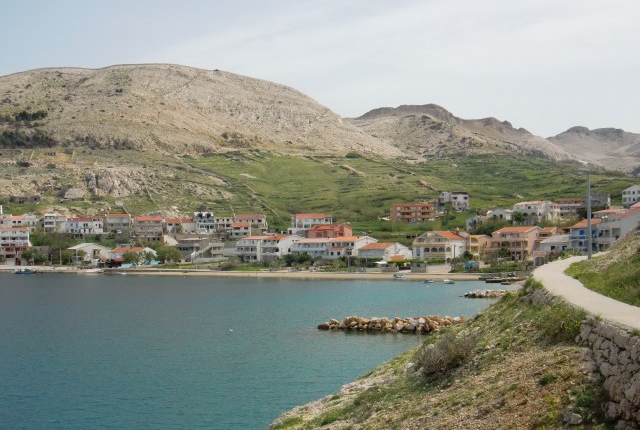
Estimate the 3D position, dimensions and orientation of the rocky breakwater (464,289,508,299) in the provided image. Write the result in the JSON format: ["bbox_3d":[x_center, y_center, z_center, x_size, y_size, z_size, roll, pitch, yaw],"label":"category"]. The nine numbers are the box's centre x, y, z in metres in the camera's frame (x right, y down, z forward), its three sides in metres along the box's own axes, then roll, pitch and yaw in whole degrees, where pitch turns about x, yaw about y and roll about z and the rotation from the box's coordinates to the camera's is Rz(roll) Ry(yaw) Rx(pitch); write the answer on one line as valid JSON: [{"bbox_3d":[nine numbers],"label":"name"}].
[{"bbox_3d":[26.954,12.547,147.000,8.200,1.200,3.000,0,-2,6],"label":"rocky breakwater"}]

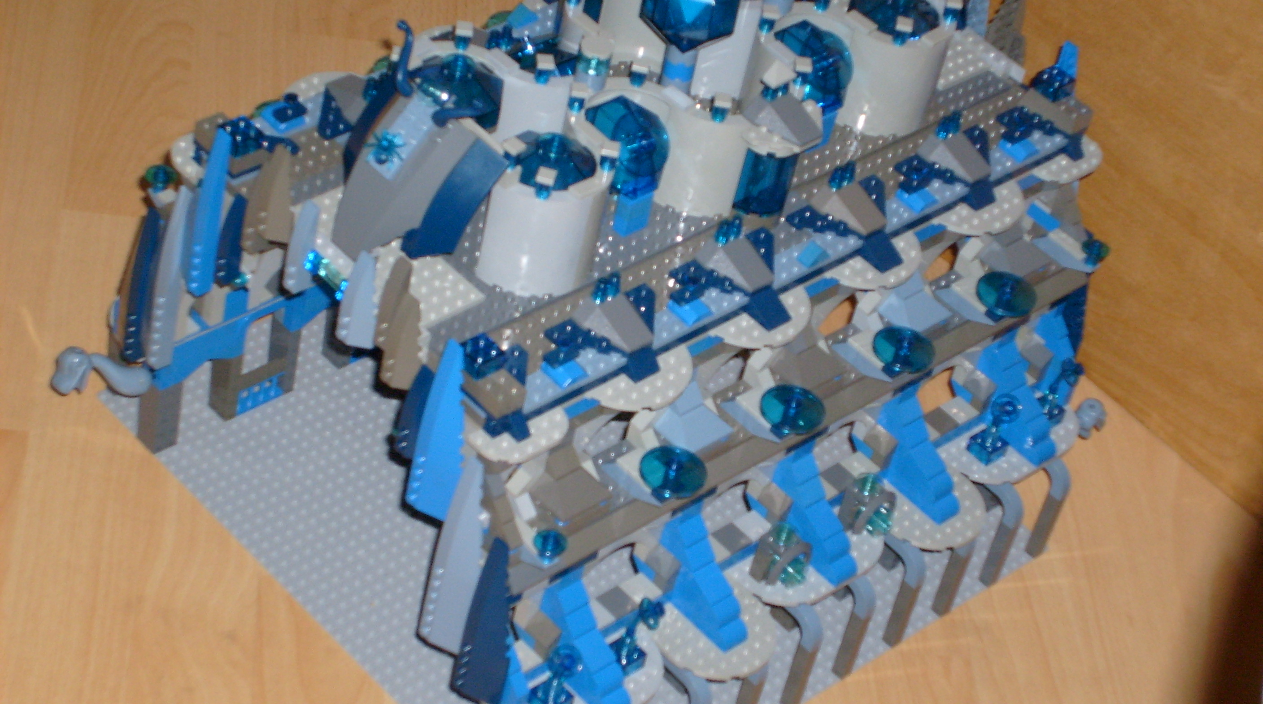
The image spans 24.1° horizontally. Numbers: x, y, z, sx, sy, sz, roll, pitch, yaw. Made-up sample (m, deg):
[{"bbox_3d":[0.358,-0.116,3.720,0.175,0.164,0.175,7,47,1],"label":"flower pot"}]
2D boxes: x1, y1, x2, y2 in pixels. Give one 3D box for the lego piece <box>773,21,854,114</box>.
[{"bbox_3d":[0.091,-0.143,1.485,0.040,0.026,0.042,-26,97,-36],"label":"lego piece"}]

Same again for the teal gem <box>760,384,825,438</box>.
[{"bbox_3d":[0.077,0.028,1.426,0.032,0.010,0.032,8,42,-7],"label":"teal gem"}]

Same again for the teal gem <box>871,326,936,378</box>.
[{"bbox_3d":[0.135,0.000,1.474,0.032,0.010,0.032,8,42,-7],"label":"teal gem"}]

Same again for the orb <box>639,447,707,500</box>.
[{"bbox_3d":[0.019,0.059,1.387,0.032,0.008,0.032,8,42,-7],"label":"orb"}]

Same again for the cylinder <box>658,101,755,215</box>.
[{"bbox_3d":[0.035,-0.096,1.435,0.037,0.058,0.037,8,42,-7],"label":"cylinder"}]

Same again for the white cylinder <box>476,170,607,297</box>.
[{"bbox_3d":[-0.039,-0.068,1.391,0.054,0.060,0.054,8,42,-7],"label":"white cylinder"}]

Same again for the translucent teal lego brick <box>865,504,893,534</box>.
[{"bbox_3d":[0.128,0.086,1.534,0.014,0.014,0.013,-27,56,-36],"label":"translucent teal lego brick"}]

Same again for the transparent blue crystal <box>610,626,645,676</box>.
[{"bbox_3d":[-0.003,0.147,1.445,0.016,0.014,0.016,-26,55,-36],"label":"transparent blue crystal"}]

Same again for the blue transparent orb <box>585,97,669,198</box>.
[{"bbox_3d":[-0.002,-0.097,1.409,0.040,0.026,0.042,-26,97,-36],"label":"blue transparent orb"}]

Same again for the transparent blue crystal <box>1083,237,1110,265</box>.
[{"bbox_3d":[0.246,-0.053,1.568,0.016,0.013,0.016,8,42,-7],"label":"transparent blue crystal"}]

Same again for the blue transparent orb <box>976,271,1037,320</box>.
[{"bbox_3d":[0.193,-0.027,1.528,0.032,0.008,0.032,8,42,-7],"label":"blue transparent orb"}]

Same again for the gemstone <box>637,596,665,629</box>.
[{"bbox_3d":[0.010,0.126,1.426,0.010,0.012,0.010,-26,55,-36],"label":"gemstone"}]

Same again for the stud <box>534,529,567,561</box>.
[{"bbox_3d":[-0.037,0.089,1.336,0.016,0.013,0.016,-27,56,-36],"label":"stud"}]

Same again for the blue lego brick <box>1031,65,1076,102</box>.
[{"bbox_3d":[0.221,-0.140,1.551,0.016,0.011,0.016,-27,56,-36],"label":"blue lego brick"}]

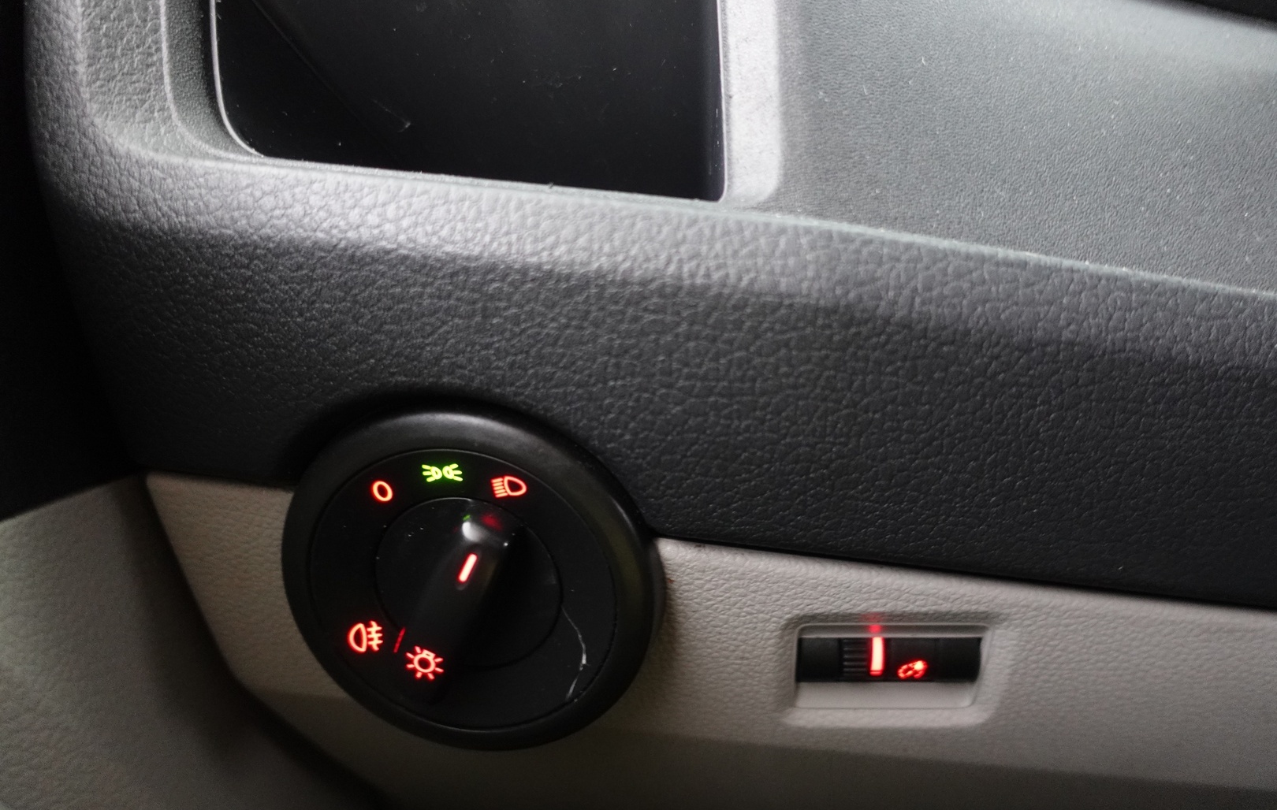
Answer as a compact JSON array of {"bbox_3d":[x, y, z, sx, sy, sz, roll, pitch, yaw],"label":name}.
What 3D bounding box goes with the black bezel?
[{"bbox_3d":[-0.037,0.040,0.172,0.079,0.079,0.022,-1,17,8],"label":"black bezel"}]

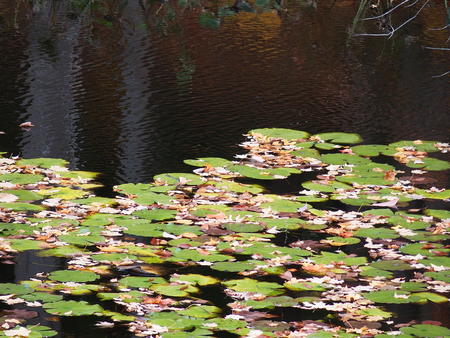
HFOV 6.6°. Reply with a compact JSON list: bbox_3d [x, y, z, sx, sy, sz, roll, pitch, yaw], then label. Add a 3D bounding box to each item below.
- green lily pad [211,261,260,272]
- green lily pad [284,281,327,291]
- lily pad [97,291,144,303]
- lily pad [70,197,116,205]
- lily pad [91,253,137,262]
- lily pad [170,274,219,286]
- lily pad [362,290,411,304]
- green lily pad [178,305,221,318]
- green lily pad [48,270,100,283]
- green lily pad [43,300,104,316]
[{"bbox_3d":[0.033,0.344,13.697,0.168,0.014,0.168,0,12,0],"label":"green lily pad"},{"bbox_3d":[0.280,0.399,13.436,0.153,0.014,0.164,0,12,0],"label":"green lily pad"},{"bbox_3d":[-0.394,0.483,14.772,0.185,0.020,0.172,0,12,0],"label":"lily pad"},{"bbox_3d":[-0.493,0.125,14.729,0.181,0.014,0.184,0,12,0],"label":"lily pad"},{"bbox_3d":[-0.390,0.317,13.823,0.167,0.014,0.167,0,12,0],"label":"lily pad"},{"bbox_3d":[-0.116,0.429,15.019,0.189,0.020,0.175,0,12,0],"label":"lily pad"},{"bbox_3d":[0.551,0.436,13.264,0.173,0.014,0.179,0,12,0],"label":"lily pad"},{"bbox_3d":[-0.093,0.530,14.527,0.160,0.030,0.149,0,12,0],"label":"green lily pad"},{"bbox_3d":[-0.523,0.373,13.558,0.181,0.014,0.180,0,12,0],"label":"green lily pad"},{"bbox_3d":[-0.509,0.469,13.107,0.205,0.014,0.208,0,12,0],"label":"green lily pad"}]

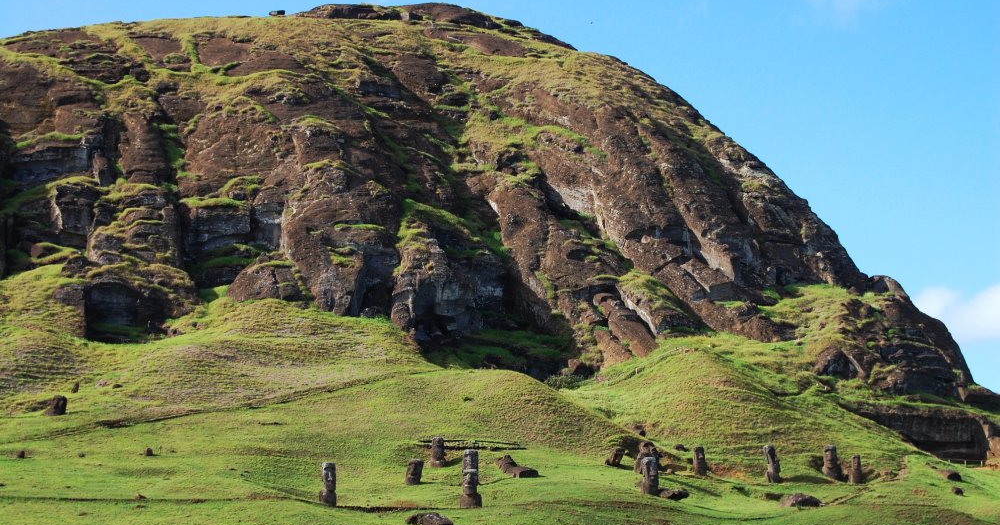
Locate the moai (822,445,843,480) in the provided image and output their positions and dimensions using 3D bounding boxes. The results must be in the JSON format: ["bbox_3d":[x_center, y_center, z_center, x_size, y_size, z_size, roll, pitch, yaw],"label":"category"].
[{"bbox_3d":[45.584,27.487,312.000,2.500,4.900,1.800,-3,-7,0],"label":"moai"}]

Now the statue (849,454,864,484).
[{"bbox_3d":[48.840,28.344,312.000,1.800,4.000,1.500,1,-8,-10],"label":"statue"}]

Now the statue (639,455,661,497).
[{"bbox_3d":[15.621,22.338,237.000,1.830,4.100,1.600,3,-8,-18],"label":"statue"}]

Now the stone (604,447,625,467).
[{"bbox_3d":[16.034,27.108,318.000,1.800,2.700,1.500,24,-7,-11],"label":"stone"}]

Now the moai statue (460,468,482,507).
[{"bbox_3d":[-2.943,23.337,235.000,2.060,4.170,1.700,-2,-8,11],"label":"moai statue"}]

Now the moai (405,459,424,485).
[{"bbox_3d":[-11.383,27.860,303.000,2.000,3.400,1.600,10,-7,9],"label":"moai"}]

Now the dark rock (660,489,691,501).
[{"bbox_3d":[18.249,24.288,238.000,3.350,1.320,2.000,-1,-8,4],"label":"dark rock"}]

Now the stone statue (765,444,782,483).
[{"bbox_3d":[37.015,27.237,308.000,1.800,4.900,1.600,1,-11,-45],"label":"stone statue"}]

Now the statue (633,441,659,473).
[{"bbox_3d":[16.093,21.421,250.000,2.350,3.770,2.000,3,-9,-21],"label":"statue"}]

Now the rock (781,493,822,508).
[{"bbox_3d":[30.206,23.844,228.000,4.210,1.620,2.800,-1,-8,8],"label":"rock"}]

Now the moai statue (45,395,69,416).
[{"bbox_3d":[-55.509,17.939,285.000,2.000,2.720,2.130,-8,-11,43],"label":"moai statue"}]

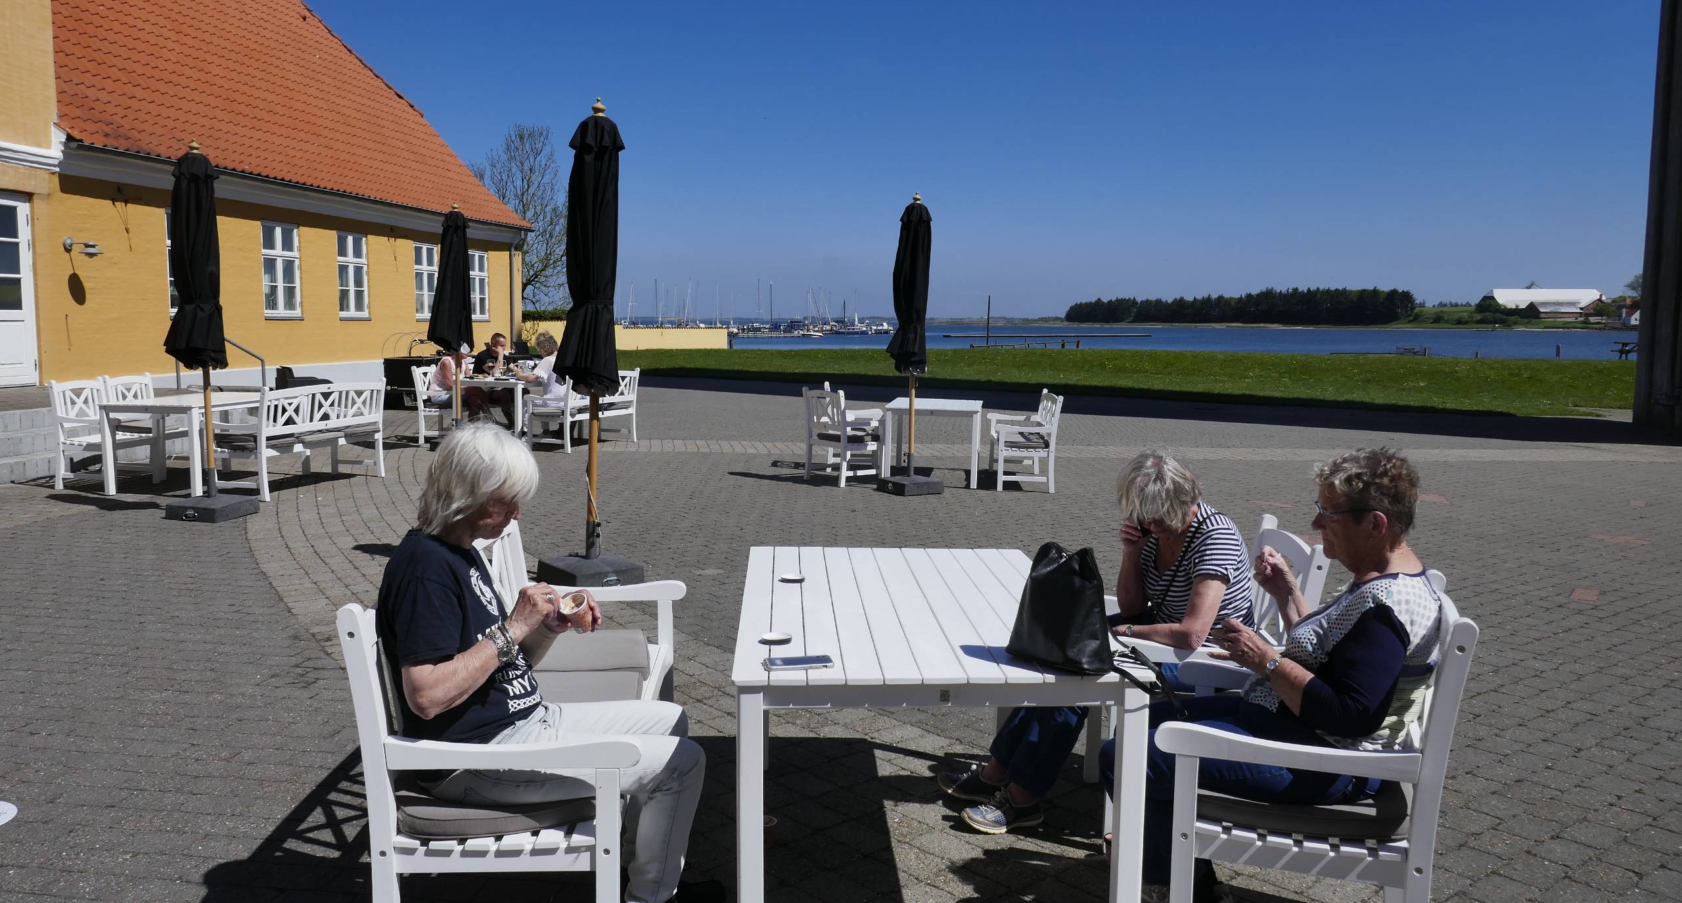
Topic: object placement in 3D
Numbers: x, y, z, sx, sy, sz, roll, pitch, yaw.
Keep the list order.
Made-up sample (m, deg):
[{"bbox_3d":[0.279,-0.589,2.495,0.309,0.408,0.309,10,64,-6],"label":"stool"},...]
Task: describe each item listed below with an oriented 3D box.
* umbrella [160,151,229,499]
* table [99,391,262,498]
[{"bbox_3d":[-4.917,-0.981,8.924,0.470,2.680,0.470,-3,7,-29],"label":"umbrella"},{"bbox_3d":[-5.697,-0.087,10.426,0.800,0.740,1.640,1,6,-3],"label":"table"}]

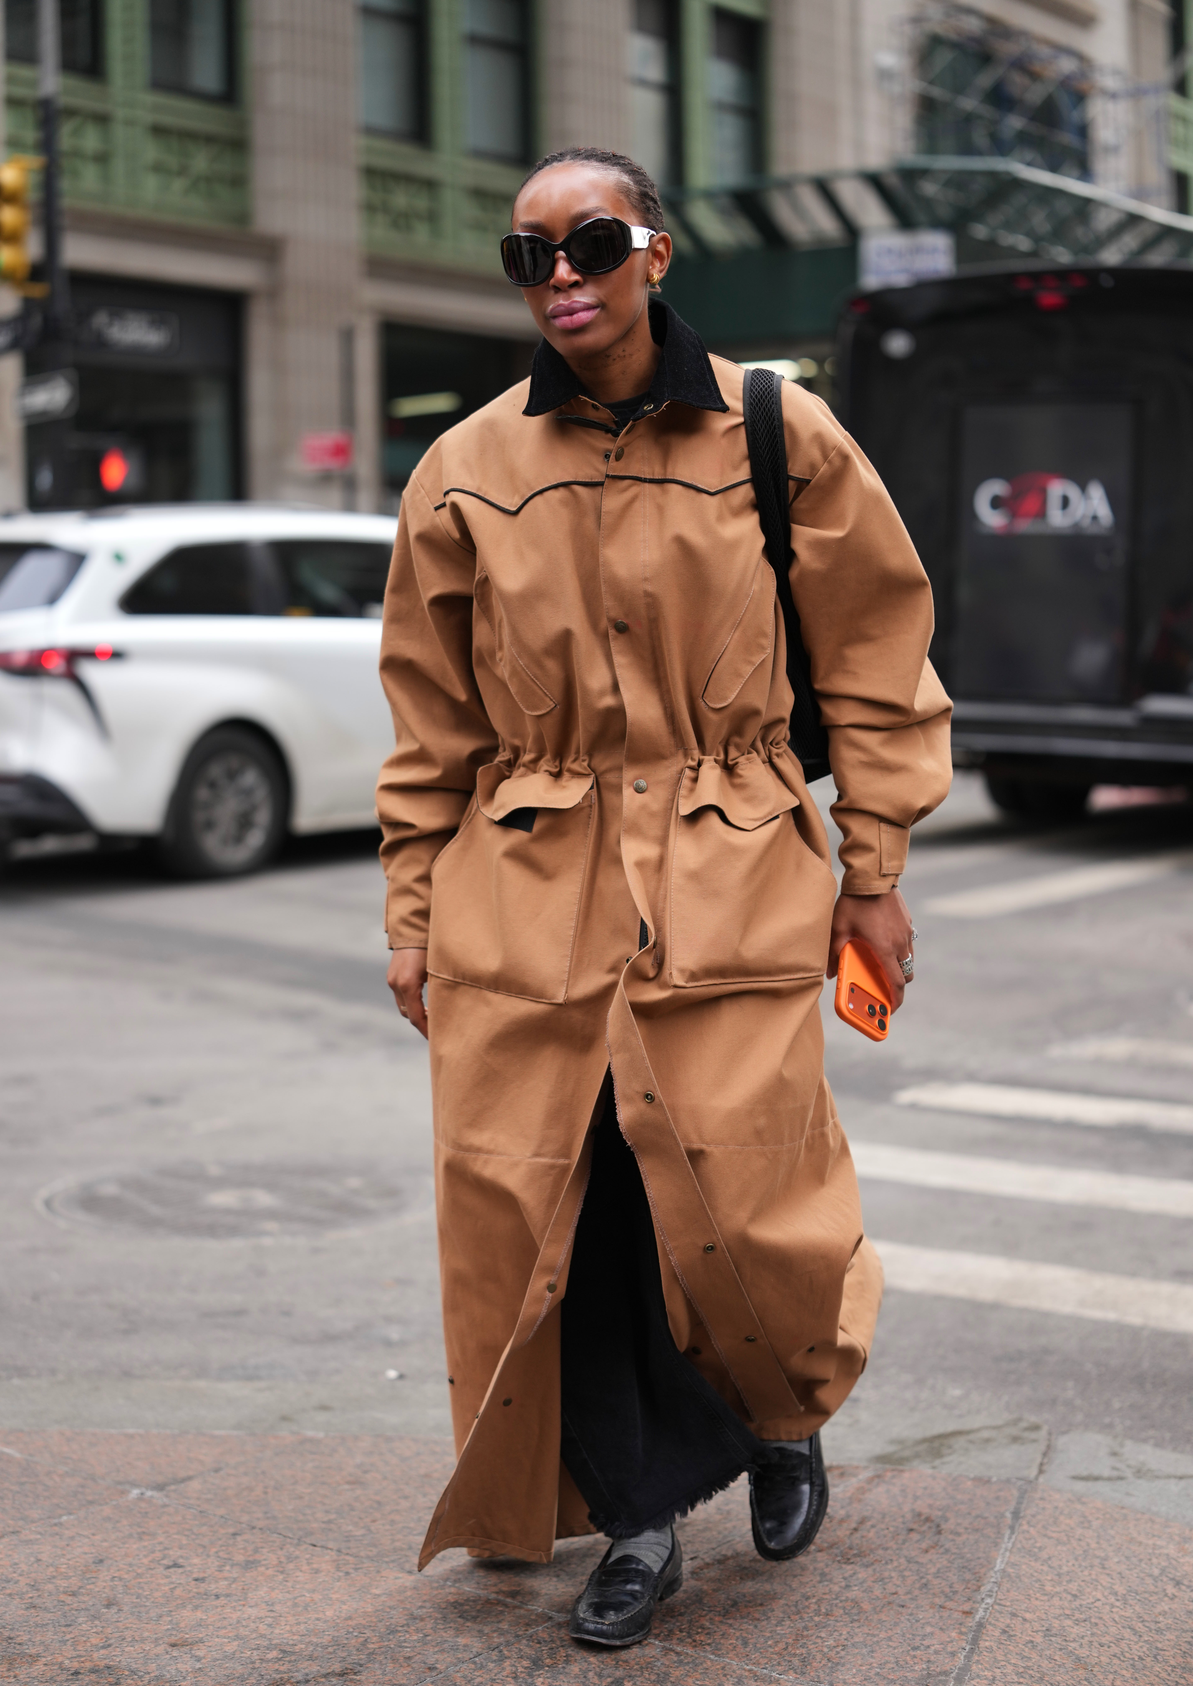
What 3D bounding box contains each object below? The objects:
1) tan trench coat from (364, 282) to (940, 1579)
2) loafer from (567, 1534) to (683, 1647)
[{"bbox_3d":[0.075,0.115,2.820,0.650,1.410,0.500,0,4,9],"label":"tan trench coat"},{"bbox_3d":[0.038,0.832,2.814,0.095,0.092,0.255,0,-1,11],"label":"loafer"}]

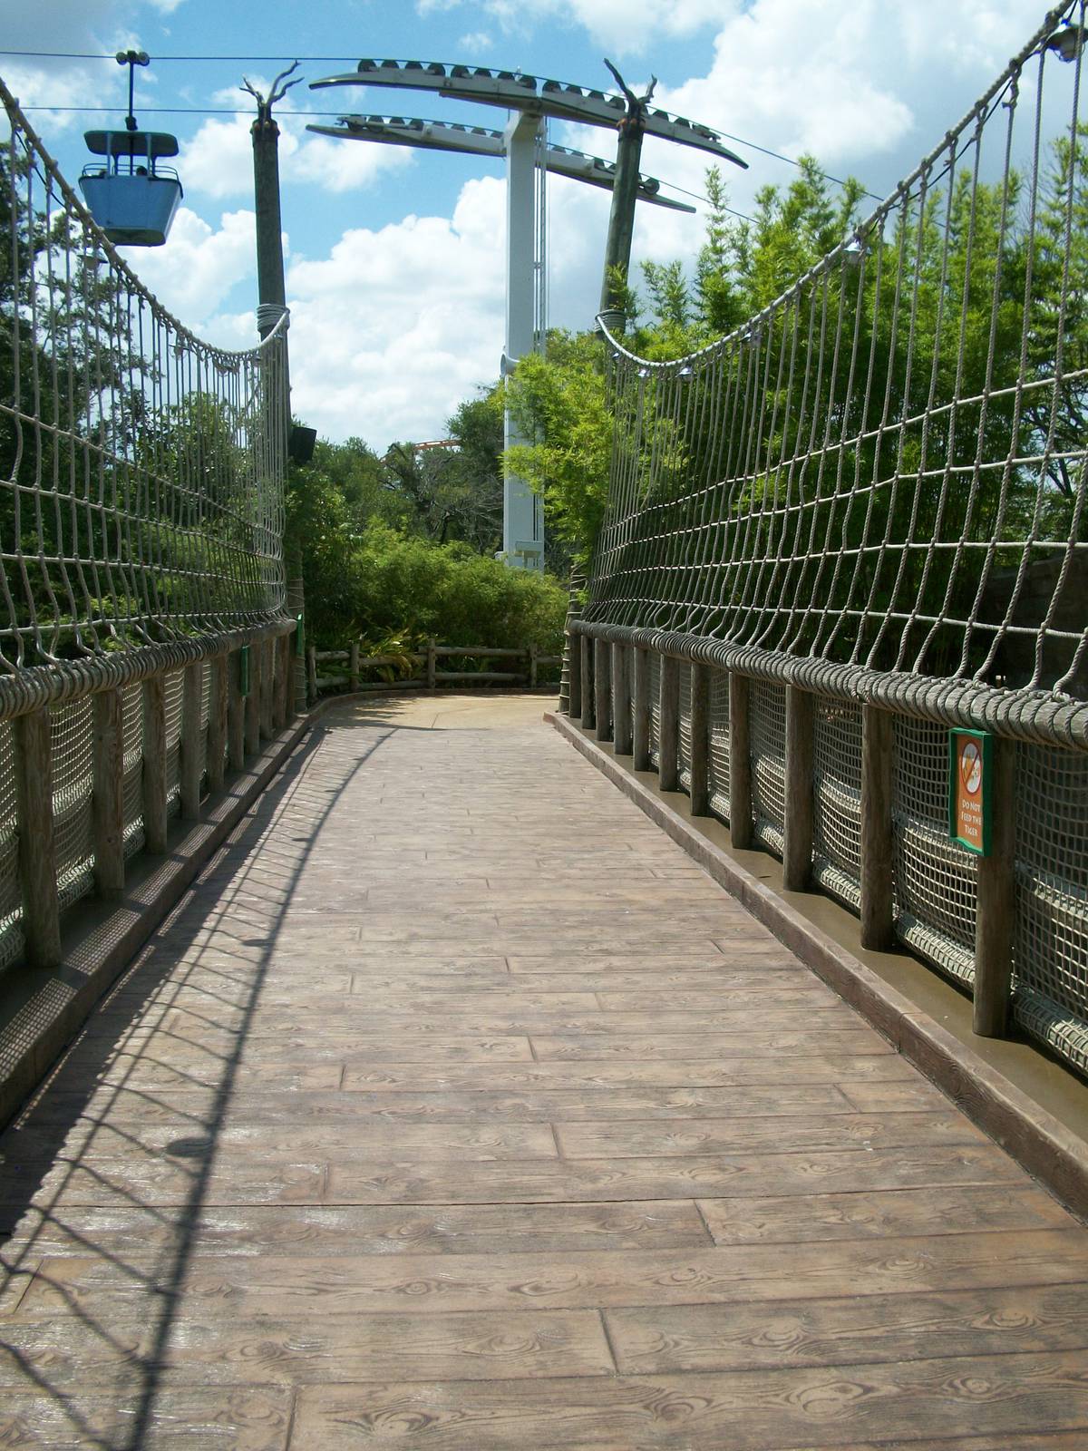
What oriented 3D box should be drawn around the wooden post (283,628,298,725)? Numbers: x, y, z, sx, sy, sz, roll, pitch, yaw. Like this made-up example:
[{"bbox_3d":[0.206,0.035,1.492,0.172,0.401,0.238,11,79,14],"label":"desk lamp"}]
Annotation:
[{"bbox_3d":[-2.904,-0.548,16.800,0.135,1.000,0.135,-1,5,-5],"label":"wooden post"}]

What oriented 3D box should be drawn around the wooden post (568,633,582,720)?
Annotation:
[{"bbox_3d":[0.361,-0.571,17.000,0.135,1.000,0.135,-1,5,-5],"label":"wooden post"}]

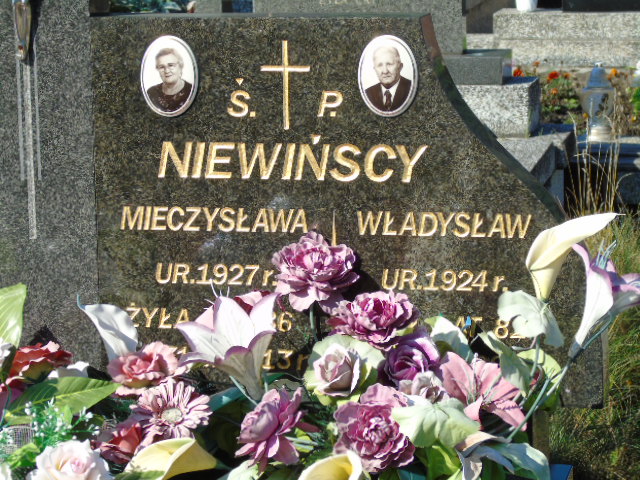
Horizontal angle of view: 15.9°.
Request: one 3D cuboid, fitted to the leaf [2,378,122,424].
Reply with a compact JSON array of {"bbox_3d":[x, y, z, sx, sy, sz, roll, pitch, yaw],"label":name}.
[{"bbox_3d":[-0.369,0.229,3.270,0.158,0.030,0.065,-16,46,-6],"label":"leaf"}]

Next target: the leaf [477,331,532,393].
[{"bbox_3d":[0.261,0.175,3.248,0.050,0.100,0.035,-41,-7,31],"label":"leaf"}]

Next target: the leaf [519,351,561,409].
[{"bbox_3d":[0.314,0.200,3.260,0.064,0.085,0.035,-2,-11,-6],"label":"leaf"}]

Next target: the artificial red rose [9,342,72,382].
[{"bbox_3d":[-0.412,0.182,3.381,0.088,0.060,0.088,-1,12,0],"label":"artificial red rose"}]

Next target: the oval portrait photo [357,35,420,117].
[{"bbox_3d":[0.099,-0.238,3.317,0.090,0.120,0.010,1,10,13],"label":"oval portrait photo"}]

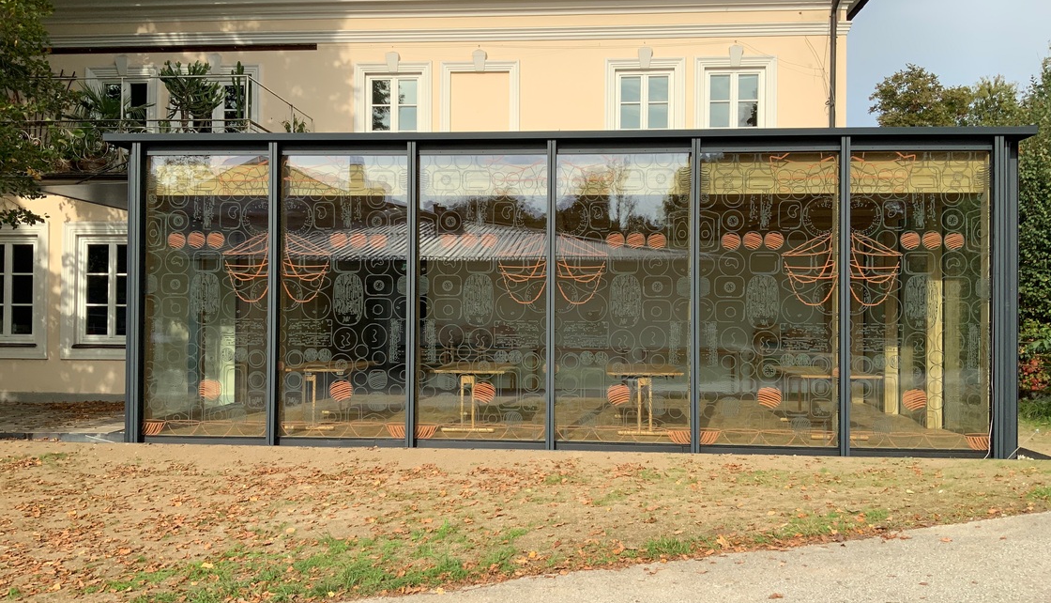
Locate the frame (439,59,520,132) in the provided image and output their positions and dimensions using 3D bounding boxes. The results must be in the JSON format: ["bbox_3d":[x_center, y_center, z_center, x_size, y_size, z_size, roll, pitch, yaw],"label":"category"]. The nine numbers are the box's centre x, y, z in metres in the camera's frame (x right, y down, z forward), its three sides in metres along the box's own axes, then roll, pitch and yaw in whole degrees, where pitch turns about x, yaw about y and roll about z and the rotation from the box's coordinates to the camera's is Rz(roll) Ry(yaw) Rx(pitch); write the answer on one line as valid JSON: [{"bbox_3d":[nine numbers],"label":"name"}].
[{"bbox_3d":[-0.861,-3.502,16.641,1.530,2.100,0.220,0,-1,4],"label":"frame"}]

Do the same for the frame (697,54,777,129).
[{"bbox_3d":[3.890,-3.485,16.294,1.510,2.100,0.220,0,-1,4],"label":"frame"}]

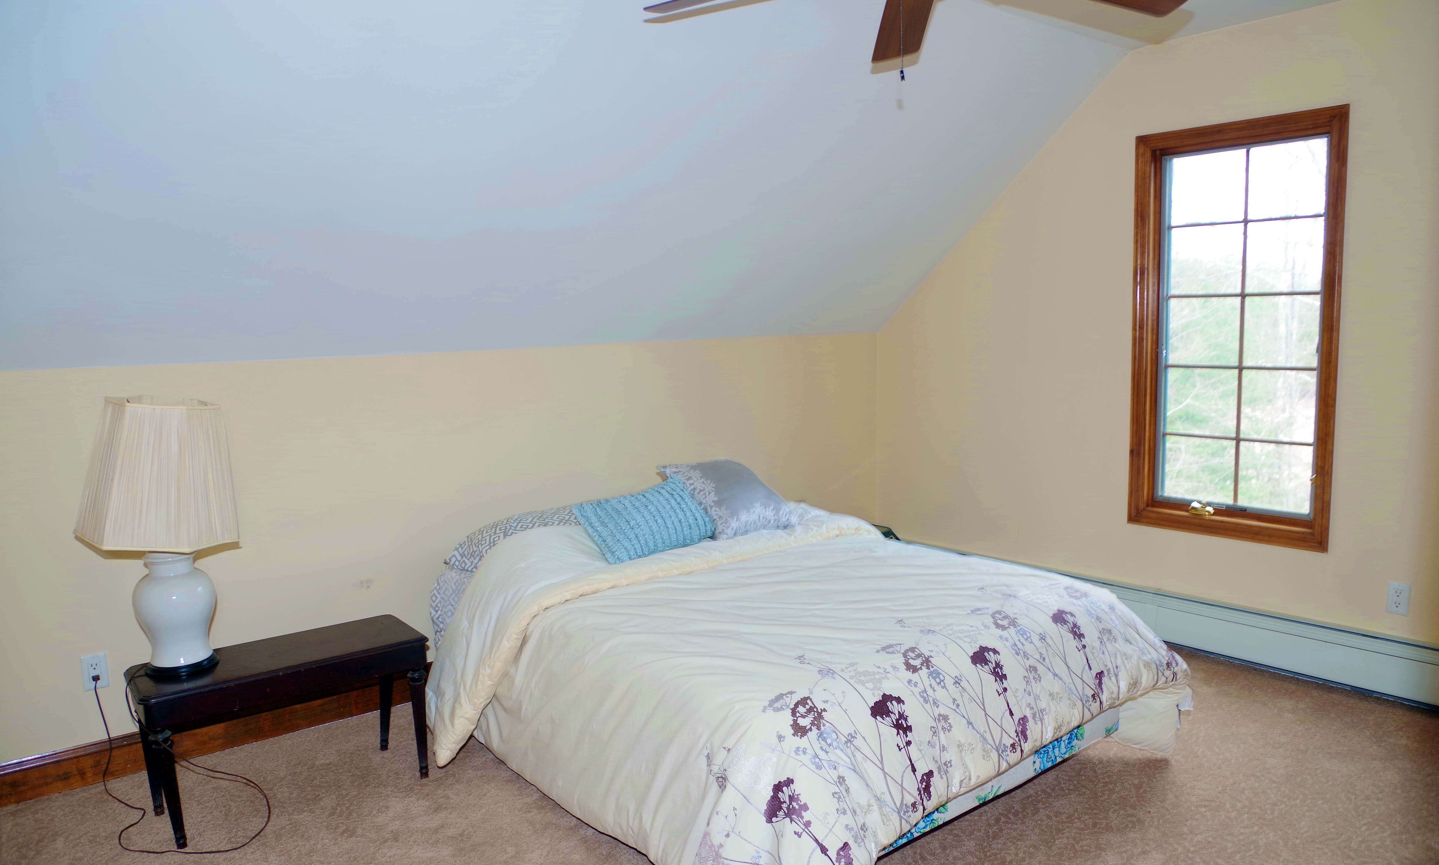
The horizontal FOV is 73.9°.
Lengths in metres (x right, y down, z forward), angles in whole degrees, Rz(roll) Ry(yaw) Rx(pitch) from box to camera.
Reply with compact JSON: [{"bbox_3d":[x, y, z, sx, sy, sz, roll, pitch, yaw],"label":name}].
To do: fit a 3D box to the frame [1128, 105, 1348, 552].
[{"bbox_3d":[2.065,-0.397,3.881,0.080,1.665,0.800,-7,8,-38],"label":"frame"}]

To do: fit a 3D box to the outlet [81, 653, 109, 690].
[{"bbox_3d":[-2.043,0.785,3.136,0.070,0.115,0.010,-7,8,-38],"label":"outlet"}]

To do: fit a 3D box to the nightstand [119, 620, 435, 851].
[{"bbox_3d":[-1.364,0.923,3.025,0.800,0.465,0.340,-7,8,-38],"label":"nightstand"}]

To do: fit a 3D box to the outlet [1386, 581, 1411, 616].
[{"bbox_3d":[2.470,0.605,3.484,0.010,0.115,0.070,-7,8,-38],"label":"outlet"}]

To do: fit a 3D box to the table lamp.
[{"bbox_3d":[-1.645,0.311,2.853,0.420,0.810,0.385,-4,7,-21],"label":"table lamp"}]

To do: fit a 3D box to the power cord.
[{"bbox_3d":[-1.663,0.935,2.968,0.410,0.480,0.740,-7,8,-38],"label":"power cord"}]

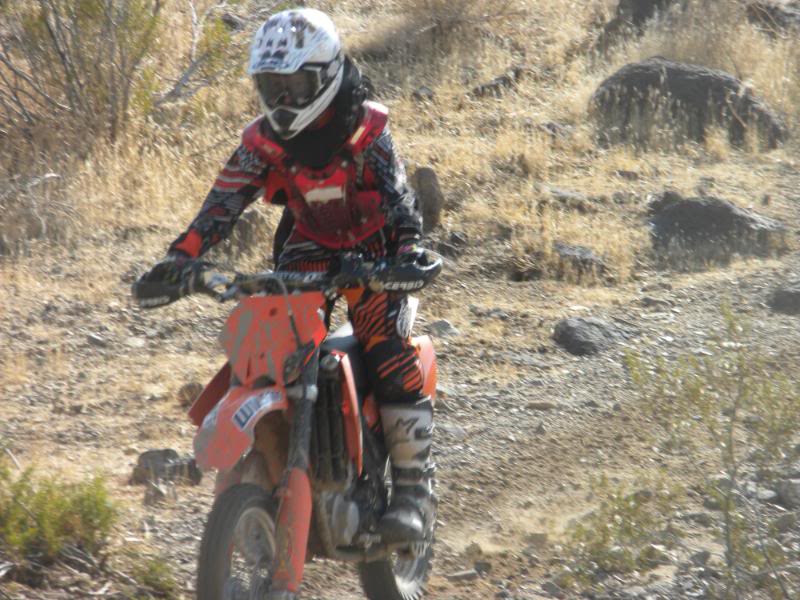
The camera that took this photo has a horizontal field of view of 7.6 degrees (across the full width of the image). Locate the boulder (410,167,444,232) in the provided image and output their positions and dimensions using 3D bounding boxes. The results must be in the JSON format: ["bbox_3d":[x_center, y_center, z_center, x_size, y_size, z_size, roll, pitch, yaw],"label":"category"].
[{"bbox_3d":[0.119,-0.435,26.000,0.160,0.290,0.170,0,5,0],"label":"boulder"}]

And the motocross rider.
[{"bbox_3d":[-0.230,-0.065,16.600,0.820,1.460,0.780,2,5,17],"label":"motocross rider"}]

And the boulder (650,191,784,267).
[{"bbox_3d":[1.347,-0.303,25.500,0.580,0.320,0.430,0,5,0],"label":"boulder"}]

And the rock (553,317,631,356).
[{"bbox_3d":[0.717,0.137,22.500,0.290,0.150,0.230,0,5,0],"label":"rock"}]

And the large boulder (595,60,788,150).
[{"bbox_3d":[1.421,-0.970,29.500,0.970,0.460,0.660,0,5,0],"label":"large boulder"}]

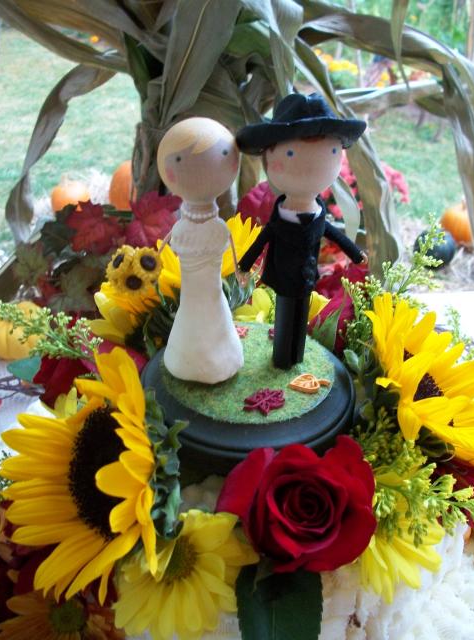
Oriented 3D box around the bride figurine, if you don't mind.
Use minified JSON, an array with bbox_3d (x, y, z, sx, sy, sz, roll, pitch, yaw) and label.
[{"bbox_3d":[-0.017,-0.031,0.305,0.042,0.126,0.040,-4,32,-7],"label":"bride figurine"}]

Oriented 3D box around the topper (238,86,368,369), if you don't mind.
[{"bbox_3d":[0.028,-0.037,0.309,0.057,0.133,0.044,-8,33,-14],"label":"topper"}]

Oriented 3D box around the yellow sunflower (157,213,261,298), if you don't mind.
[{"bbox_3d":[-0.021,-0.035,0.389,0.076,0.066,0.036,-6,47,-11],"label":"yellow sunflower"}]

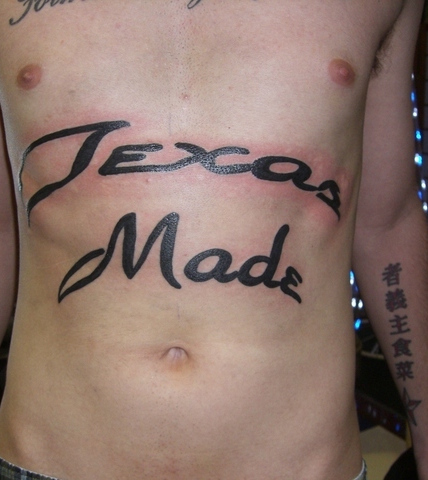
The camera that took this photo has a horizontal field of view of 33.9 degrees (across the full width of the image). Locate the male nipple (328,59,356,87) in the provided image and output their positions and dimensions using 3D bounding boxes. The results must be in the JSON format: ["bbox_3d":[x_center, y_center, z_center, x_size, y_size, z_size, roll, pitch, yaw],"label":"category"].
[{"bbox_3d":[0.101,-0.131,0.550,0.022,0.021,0.008,-5,16,-16],"label":"male nipple"}]

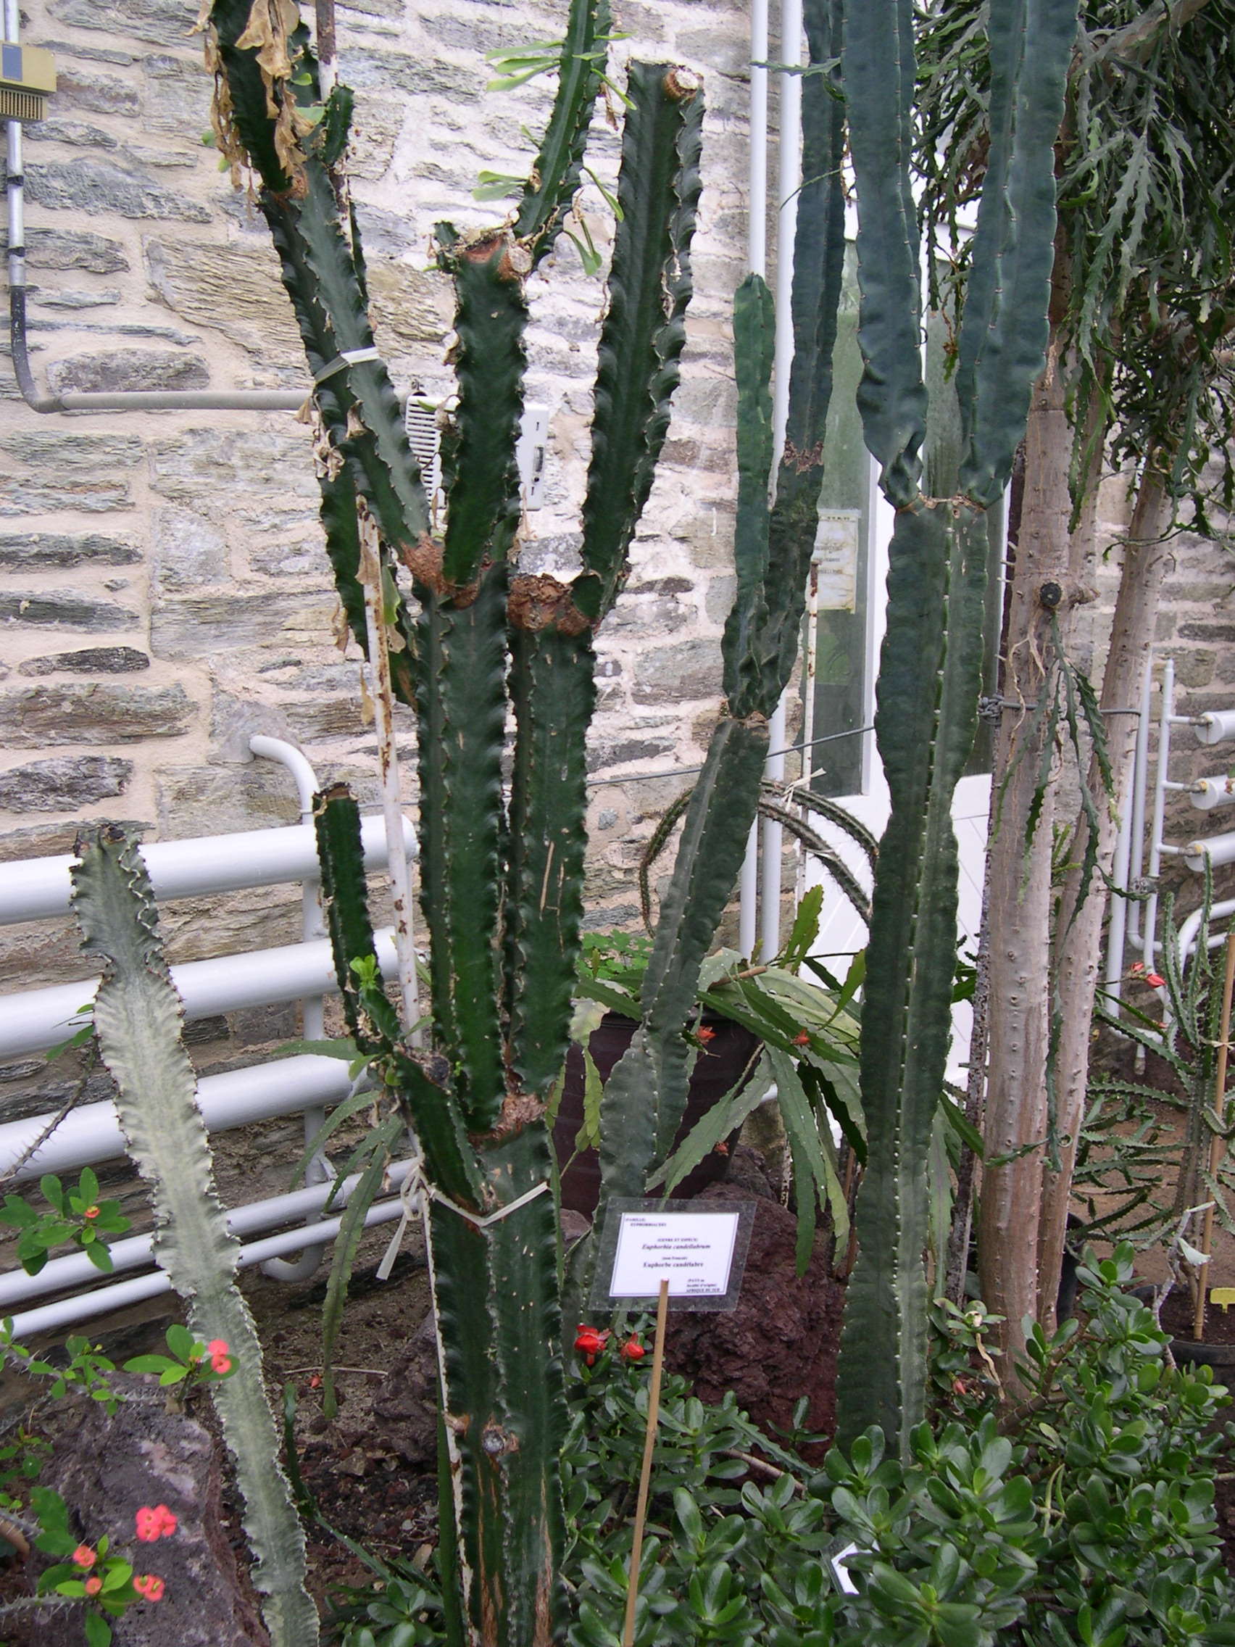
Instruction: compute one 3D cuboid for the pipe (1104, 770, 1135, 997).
[{"bbox_3d":[1.730,0.224,6.231,0.050,0.800,0.050,9,11,43],"label":"pipe"}]

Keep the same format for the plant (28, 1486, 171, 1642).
[{"bbox_3d":[-0.438,0.625,1.520,0.105,0.115,0.090,1,8,0],"label":"plant"}]

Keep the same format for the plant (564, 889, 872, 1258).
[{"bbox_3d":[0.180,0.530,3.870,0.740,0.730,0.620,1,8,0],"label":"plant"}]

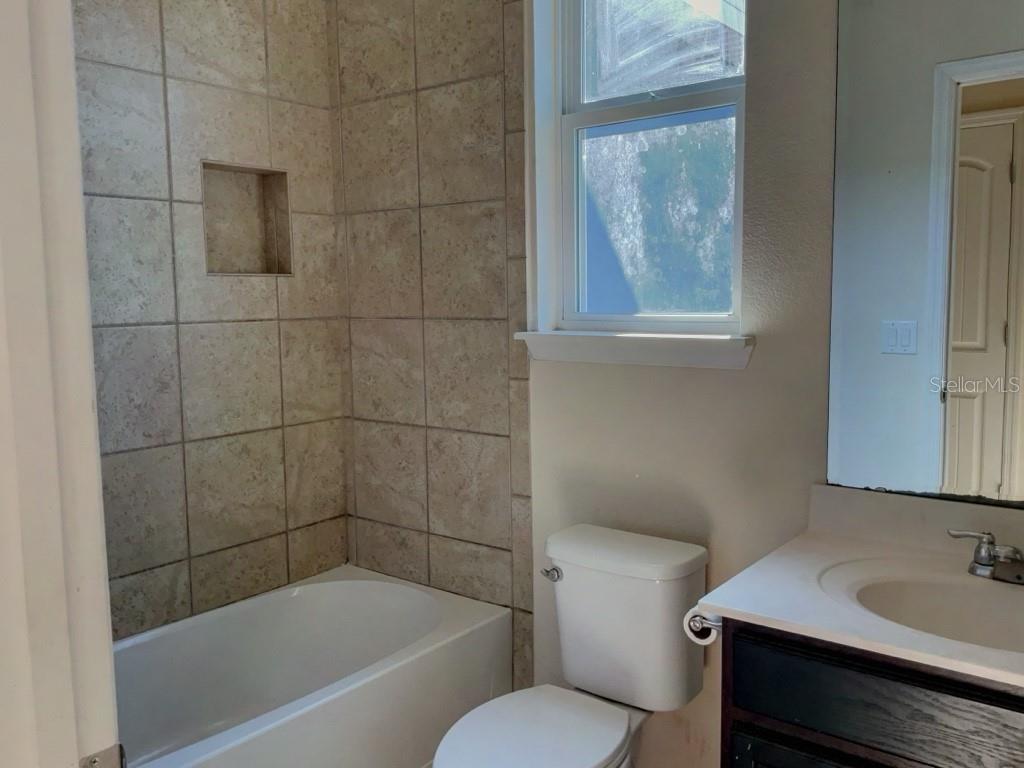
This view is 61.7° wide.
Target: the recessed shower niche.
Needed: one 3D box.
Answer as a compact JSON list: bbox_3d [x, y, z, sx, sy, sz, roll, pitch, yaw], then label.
[{"bbox_3d":[-0.840,-0.497,2.641,0.106,0.325,0.304,4,8,38],"label":"recessed shower niche"}]

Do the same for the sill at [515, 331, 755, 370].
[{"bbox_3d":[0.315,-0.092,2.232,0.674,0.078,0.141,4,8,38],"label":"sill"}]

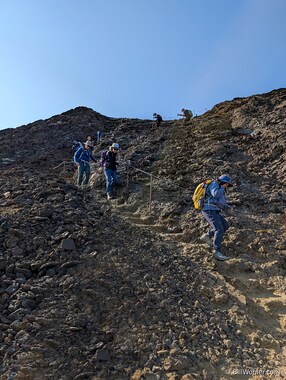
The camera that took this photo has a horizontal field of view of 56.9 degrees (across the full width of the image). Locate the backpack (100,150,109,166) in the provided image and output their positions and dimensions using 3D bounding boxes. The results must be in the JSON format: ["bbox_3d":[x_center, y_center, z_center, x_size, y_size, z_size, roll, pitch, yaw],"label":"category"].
[{"bbox_3d":[-1.153,-0.943,7.900,0.240,0.470,0.300,-3,-7,37],"label":"backpack"}]

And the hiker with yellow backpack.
[{"bbox_3d":[1.296,0.509,4.850,0.720,1.550,0.520,-1,-6,22],"label":"hiker with yellow backpack"}]

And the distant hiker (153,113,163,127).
[{"bbox_3d":[1.374,-6.653,25.000,0.800,1.380,0.520,4,-6,-25],"label":"distant hiker"}]

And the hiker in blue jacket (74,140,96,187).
[{"bbox_3d":[-2.071,-0.947,9.500,0.620,1.650,0.550,4,-7,-30],"label":"hiker in blue jacket"}]

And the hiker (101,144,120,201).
[{"bbox_3d":[-0.955,-0.535,7.750,0.500,1.640,0.480,-4,-8,41],"label":"hiker"}]

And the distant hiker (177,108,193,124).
[{"bbox_3d":[3.461,-6.088,22.000,1.000,1.350,0.550,3,-6,-20],"label":"distant hiker"}]

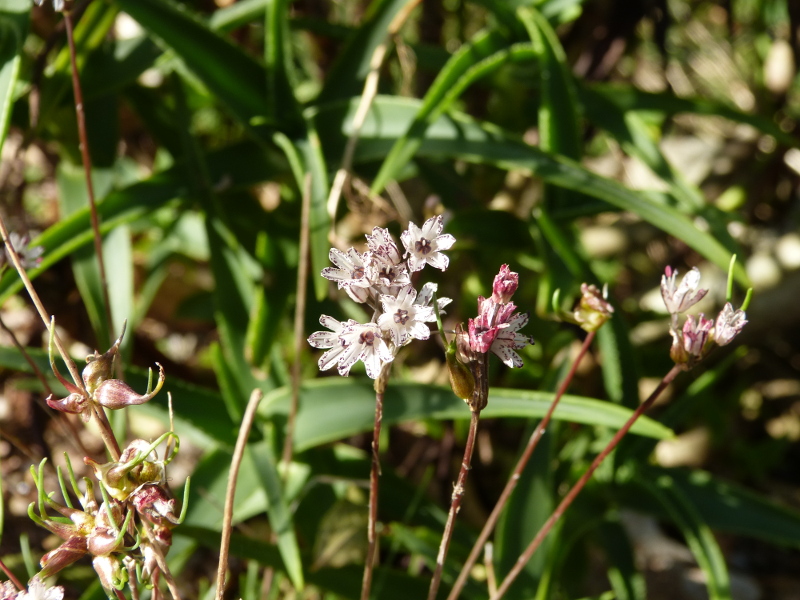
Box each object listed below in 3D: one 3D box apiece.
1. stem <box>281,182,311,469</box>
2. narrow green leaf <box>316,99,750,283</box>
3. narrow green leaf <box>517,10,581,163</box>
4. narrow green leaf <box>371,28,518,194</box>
[{"bbox_3d":[-0.036,0.010,0.432,0.003,0.107,0.003,5,13,0],"label":"stem"},{"bbox_3d":[0.052,-0.049,0.506,0.190,0.034,0.040,22,6,16],"label":"narrow green leaf"},{"bbox_3d":[0.062,-0.090,0.520,0.018,0.067,0.022,-12,18,9],"label":"narrow green leaf"},{"bbox_3d":[0.016,-0.079,0.500,0.093,0.019,0.028,-48,4,-13],"label":"narrow green leaf"}]

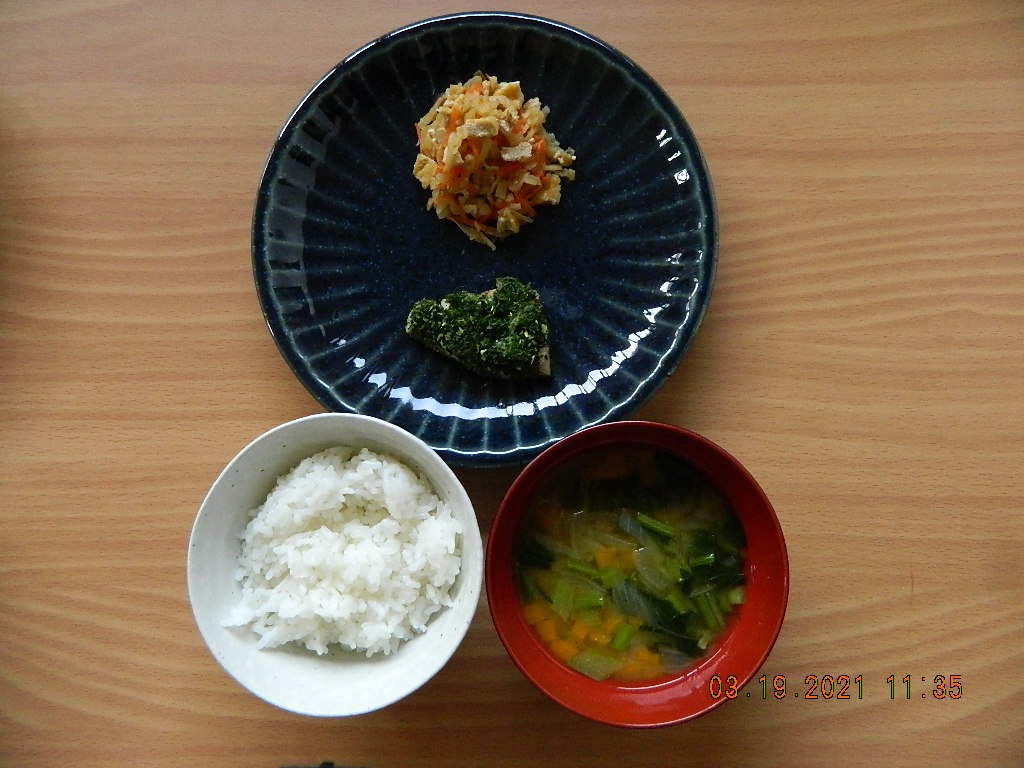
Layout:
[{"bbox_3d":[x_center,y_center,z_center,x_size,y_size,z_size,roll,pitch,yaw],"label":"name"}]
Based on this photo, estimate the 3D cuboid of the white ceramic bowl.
[{"bbox_3d":[-0.071,0.075,0.330,0.120,0.062,0.120,0,84,2],"label":"white ceramic bowl"}]

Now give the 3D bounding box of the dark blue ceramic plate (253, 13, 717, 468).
[{"bbox_3d":[-0.013,-0.069,0.360,0.219,0.029,0.219,0,84,2],"label":"dark blue ceramic plate"}]

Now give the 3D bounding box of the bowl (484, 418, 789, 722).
[{"bbox_3d":[0.050,0.076,0.322,0.118,0.067,0.118,0,84,2],"label":"bowl"}]

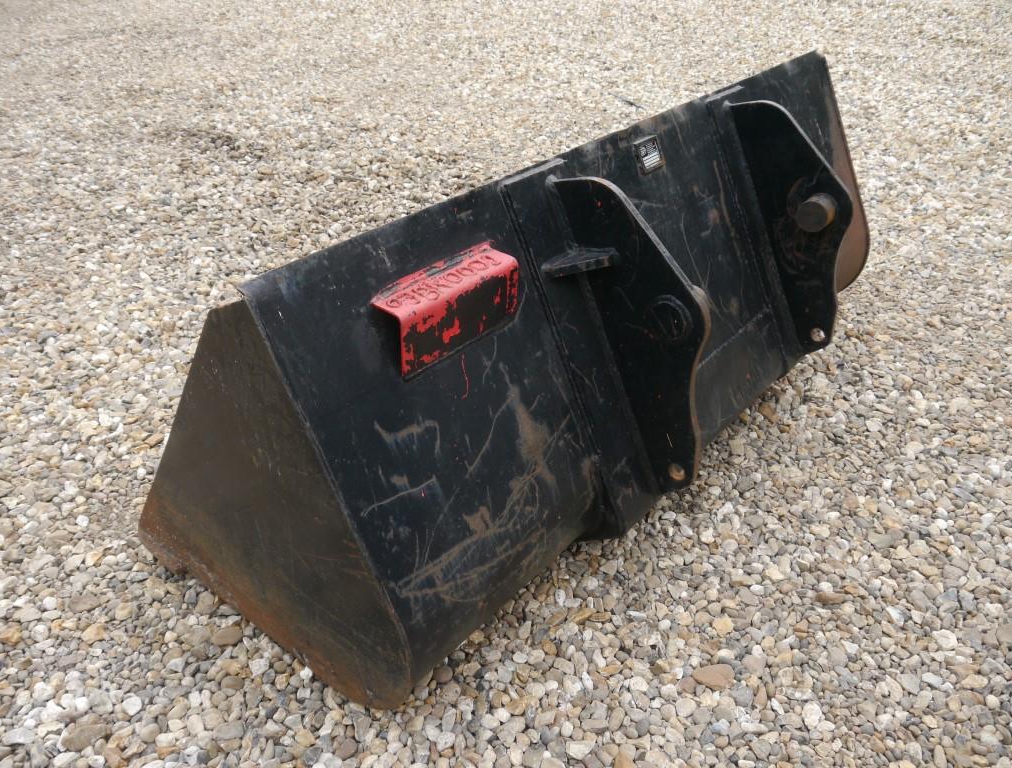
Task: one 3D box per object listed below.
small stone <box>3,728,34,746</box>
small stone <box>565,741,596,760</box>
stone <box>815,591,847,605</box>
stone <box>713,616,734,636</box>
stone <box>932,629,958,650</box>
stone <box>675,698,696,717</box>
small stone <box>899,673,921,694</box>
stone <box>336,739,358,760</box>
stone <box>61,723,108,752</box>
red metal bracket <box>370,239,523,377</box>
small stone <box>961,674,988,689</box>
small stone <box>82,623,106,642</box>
[{"bbox_3d":[-0.830,0.602,1.410,0.050,0.019,0.030,-8,32,-10],"label":"small stone"},{"bbox_3d":[0.136,0.657,1.486,0.052,0.026,0.035,-3,30,2],"label":"small stone"},{"bbox_3d":[0.693,0.456,1.769,0.059,0.022,0.029,0,30,7],"label":"stone"},{"bbox_3d":[0.413,0.459,1.574,0.039,0.023,0.036,1,31,4],"label":"stone"},{"bbox_3d":[0.812,0.472,1.530,0.043,0.027,0.046,26,41,37],"label":"stone"},{"bbox_3d":[0.308,0.555,1.421,0.036,0.018,0.030,-7,32,-8],"label":"stone"},{"bbox_3d":[0.706,0.524,1.450,0.038,0.024,0.041,-15,33,-20],"label":"small stone"},{"bbox_3d":[-0.263,0.605,1.372,0.039,0.021,0.034,-25,38,-33],"label":"stone"},{"bbox_3d":[-0.797,0.672,1.570,0.081,0.034,0.044,-15,32,-18],"label":"stone"},{"bbox_3d":[-0.102,-0.138,1.518,0.070,0.130,0.308,24,40,34],"label":"red metal bracket"},{"bbox_3d":[0.820,0.520,1.449,0.045,0.016,0.025,0,31,4],"label":"small stone"},{"bbox_3d":[-0.800,0.482,1.606,0.042,0.026,0.044,-26,39,-34],"label":"small stone"}]

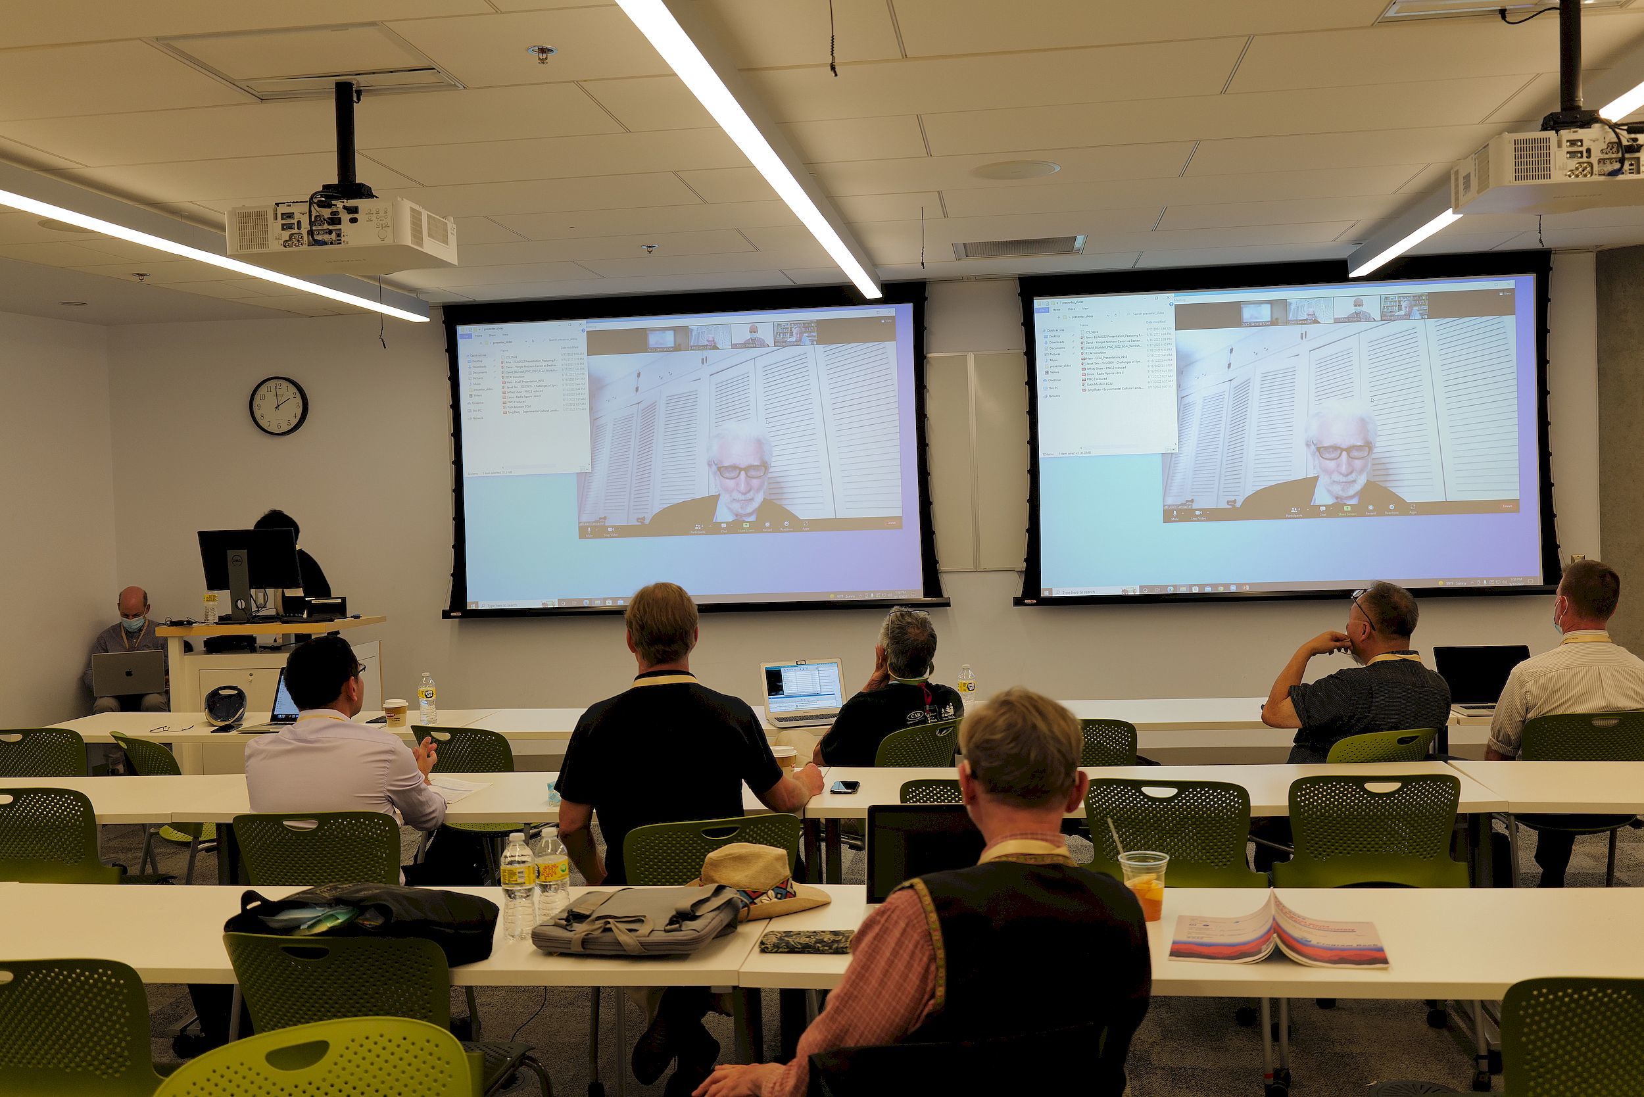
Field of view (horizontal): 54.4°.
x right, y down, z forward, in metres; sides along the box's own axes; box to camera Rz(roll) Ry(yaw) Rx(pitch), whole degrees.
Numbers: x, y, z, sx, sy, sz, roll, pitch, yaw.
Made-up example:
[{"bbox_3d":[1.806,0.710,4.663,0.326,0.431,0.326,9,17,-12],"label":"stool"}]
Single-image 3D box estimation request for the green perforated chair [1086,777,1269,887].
[{"bbox_3d":[0.971,0.992,4.301,0.520,0.830,0.560,-1,2,23],"label":"green perforated chair"}]

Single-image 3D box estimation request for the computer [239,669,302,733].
[{"bbox_3d":[-2.049,0.596,6.260,0.330,0.224,0.312,-1,2,13],"label":"computer"}]

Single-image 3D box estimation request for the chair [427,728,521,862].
[{"bbox_3d":[-1.153,1.019,5.683,0.520,0.830,0.560,-1,2,33],"label":"chair"}]

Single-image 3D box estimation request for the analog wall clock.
[{"bbox_3d":[-3.144,-0.824,9.263,0.338,0.338,0.050,-2,2,7],"label":"analog wall clock"}]

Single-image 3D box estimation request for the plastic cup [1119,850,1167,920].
[{"bbox_3d":[0.625,0.658,3.108,0.098,0.120,0.098,-2,2,7],"label":"plastic cup"}]

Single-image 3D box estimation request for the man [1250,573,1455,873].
[{"bbox_3d":[1.544,0.741,4.973,0.620,1.265,0.770,-3,2,-36],"label":"man"}]

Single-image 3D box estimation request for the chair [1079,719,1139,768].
[{"bbox_3d":[0.848,0.967,5.546,0.570,0.820,0.550,-2,2,7],"label":"chair"}]

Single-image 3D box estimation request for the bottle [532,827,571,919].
[{"bbox_3d":[-0.538,0.658,3.191,0.066,0.203,0.066,-2,2,7],"label":"bottle"}]

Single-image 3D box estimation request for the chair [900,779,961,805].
[{"bbox_3d":[0.467,1.005,4.425,0.520,0.830,0.560,-2,2,5],"label":"chair"}]

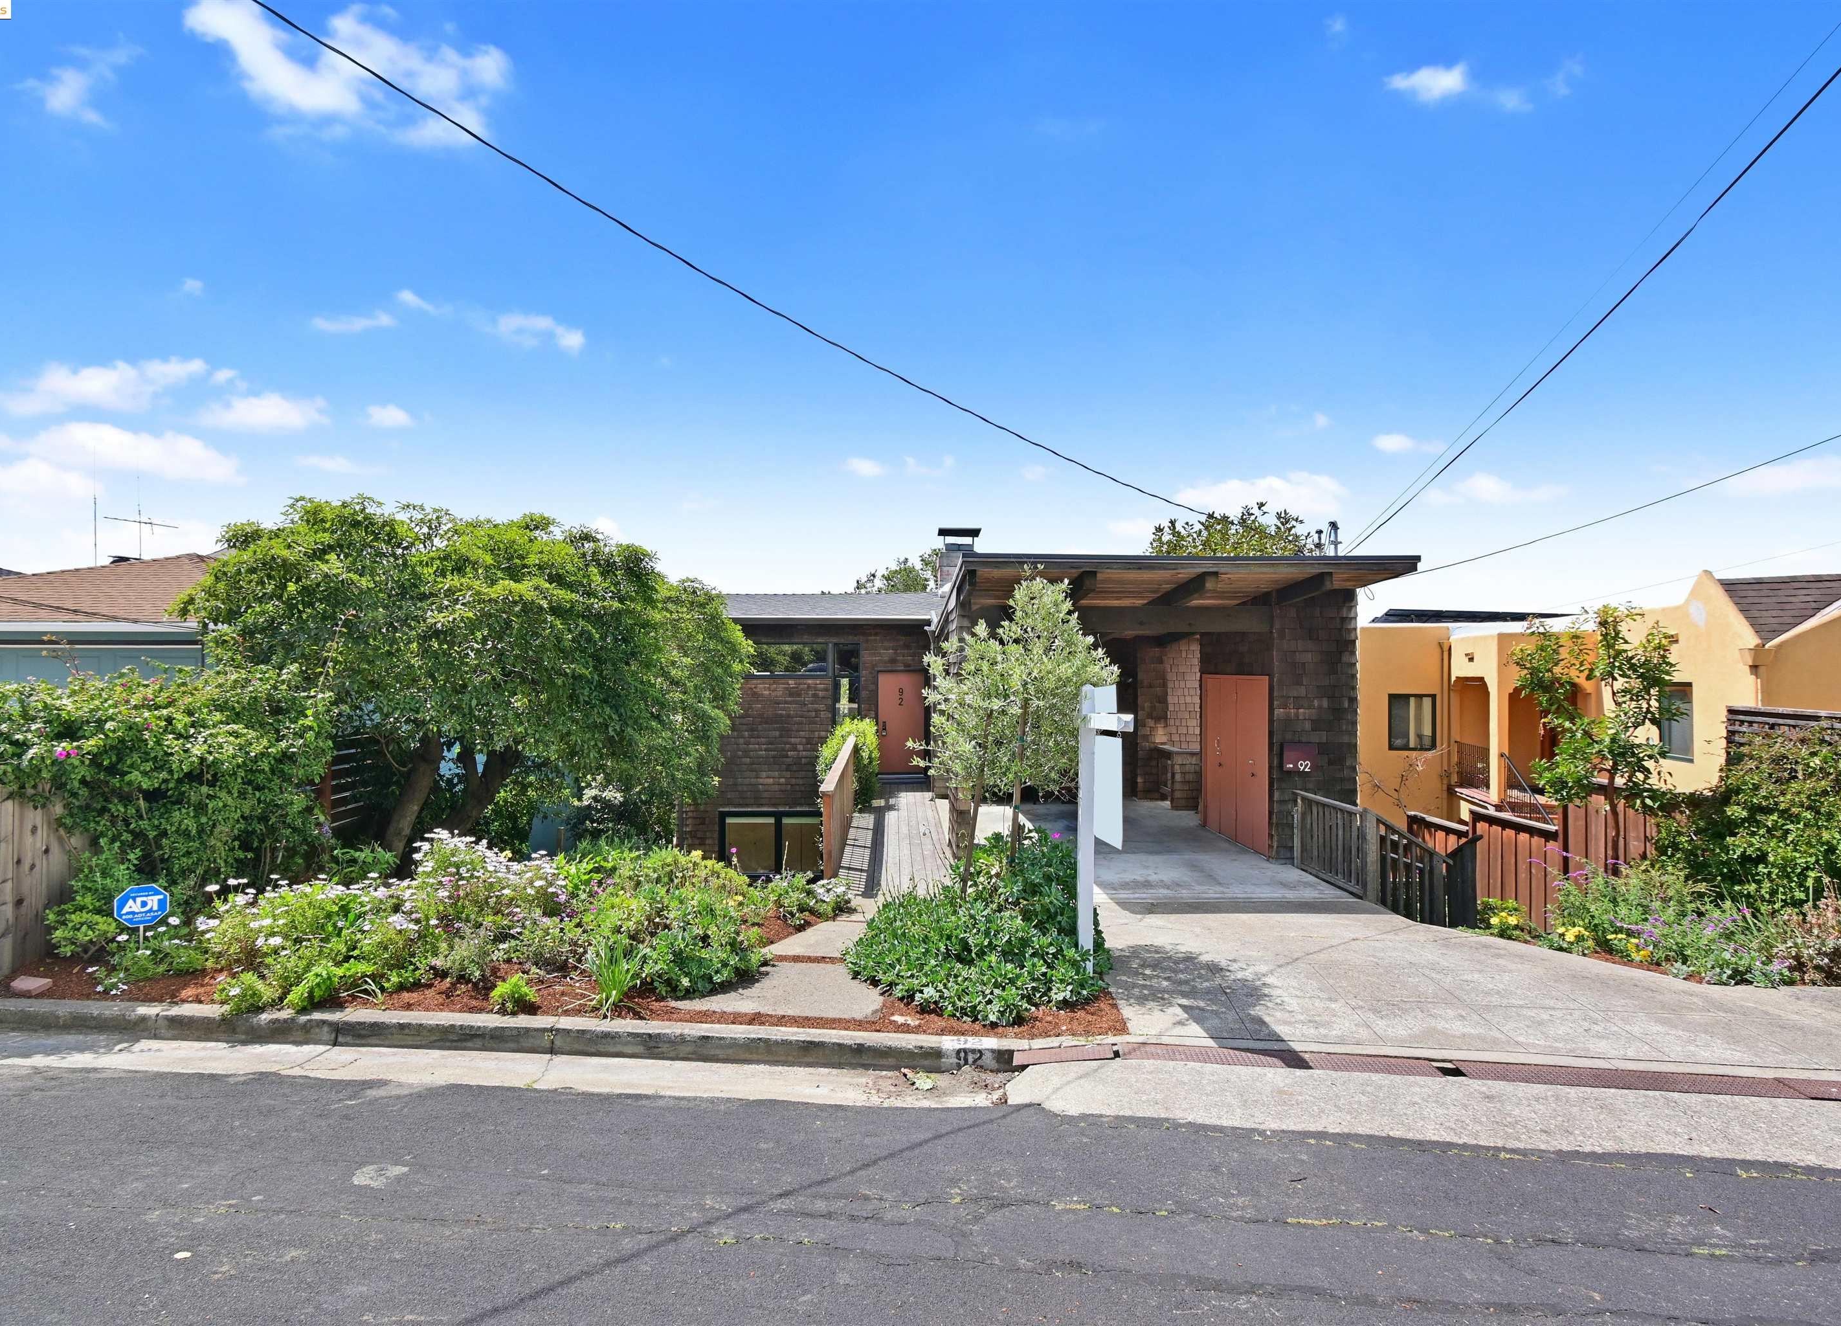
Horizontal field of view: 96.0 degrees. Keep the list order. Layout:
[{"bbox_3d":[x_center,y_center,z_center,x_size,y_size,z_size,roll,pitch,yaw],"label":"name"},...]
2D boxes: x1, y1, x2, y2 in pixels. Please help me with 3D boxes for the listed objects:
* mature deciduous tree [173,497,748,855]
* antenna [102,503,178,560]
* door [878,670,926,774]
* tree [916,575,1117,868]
[{"bbox_3d":[-5.400,0.250,10.200,6.400,4.600,5.400,0,0,0],"label":"mature deciduous tree"},{"bbox_3d":[-16.900,-2.950,18.000,0.700,1.400,1.400,0,0,30],"label":"antenna"},{"bbox_3d":[-0.370,1.200,16.600,0.920,2.040,0.060,0,0,-2],"label":"door"},{"bbox_3d":[0.870,0.680,7.500,1.800,3.000,1.600,0,0,0],"label":"tree"}]

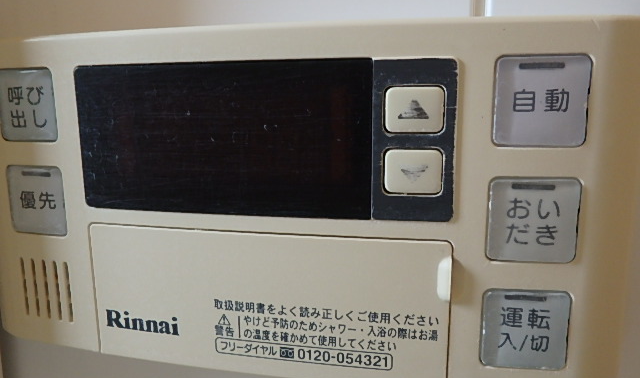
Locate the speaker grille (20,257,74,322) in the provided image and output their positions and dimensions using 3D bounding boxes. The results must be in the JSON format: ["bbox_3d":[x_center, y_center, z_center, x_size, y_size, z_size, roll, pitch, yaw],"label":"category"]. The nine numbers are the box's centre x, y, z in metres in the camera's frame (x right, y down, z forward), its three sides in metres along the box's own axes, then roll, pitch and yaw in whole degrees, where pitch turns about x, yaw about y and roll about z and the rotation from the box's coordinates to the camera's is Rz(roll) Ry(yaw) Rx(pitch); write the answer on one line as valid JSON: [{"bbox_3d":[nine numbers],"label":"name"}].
[{"bbox_3d":[-0.088,0.033,0.158,0.020,0.021,0.003,3,10,18],"label":"speaker grille"}]

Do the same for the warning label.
[{"bbox_3d":[0.001,0.042,0.136,0.064,0.017,0.002,1,10,10],"label":"warning label"}]

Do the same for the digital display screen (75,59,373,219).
[{"bbox_3d":[-0.029,-0.014,0.133,0.087,0.042,0.003,2,10,13],"label":"digital display screen"}]

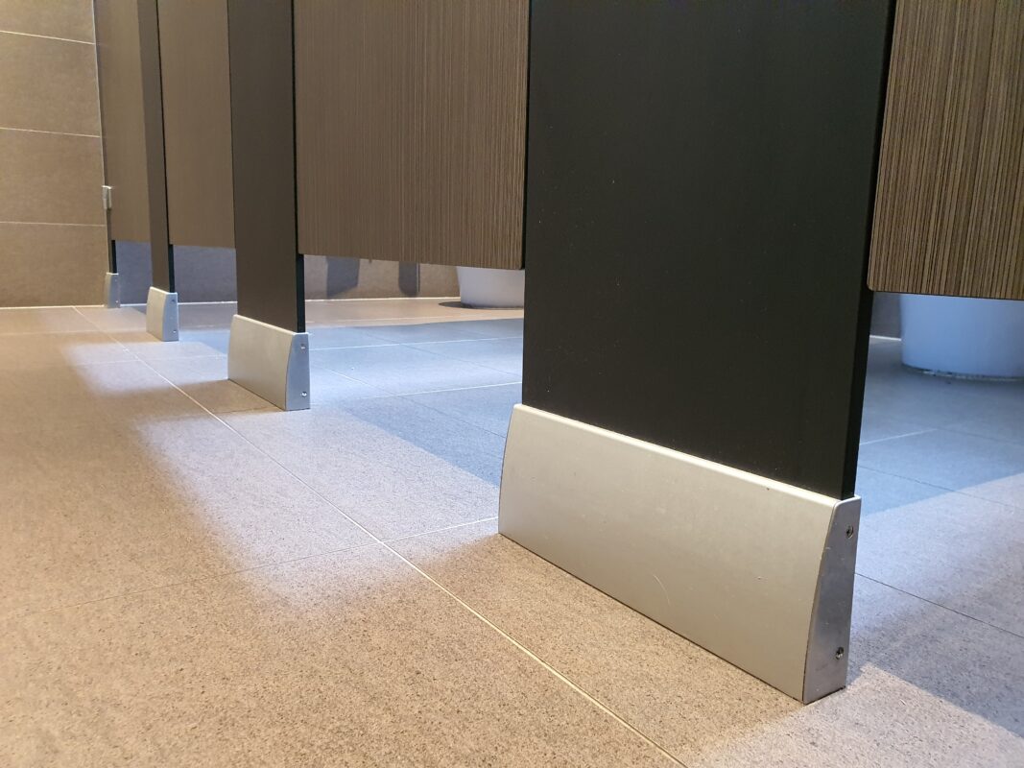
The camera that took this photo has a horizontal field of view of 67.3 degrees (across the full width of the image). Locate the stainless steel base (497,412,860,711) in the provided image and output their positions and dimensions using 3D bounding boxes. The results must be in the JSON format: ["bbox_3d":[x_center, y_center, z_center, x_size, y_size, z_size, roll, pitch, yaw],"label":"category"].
[{"bbox_3d":[0.093,0.099,0.566,0.036,0.117,0.319,-5,11,-33],"label":"stainless steel base"}]

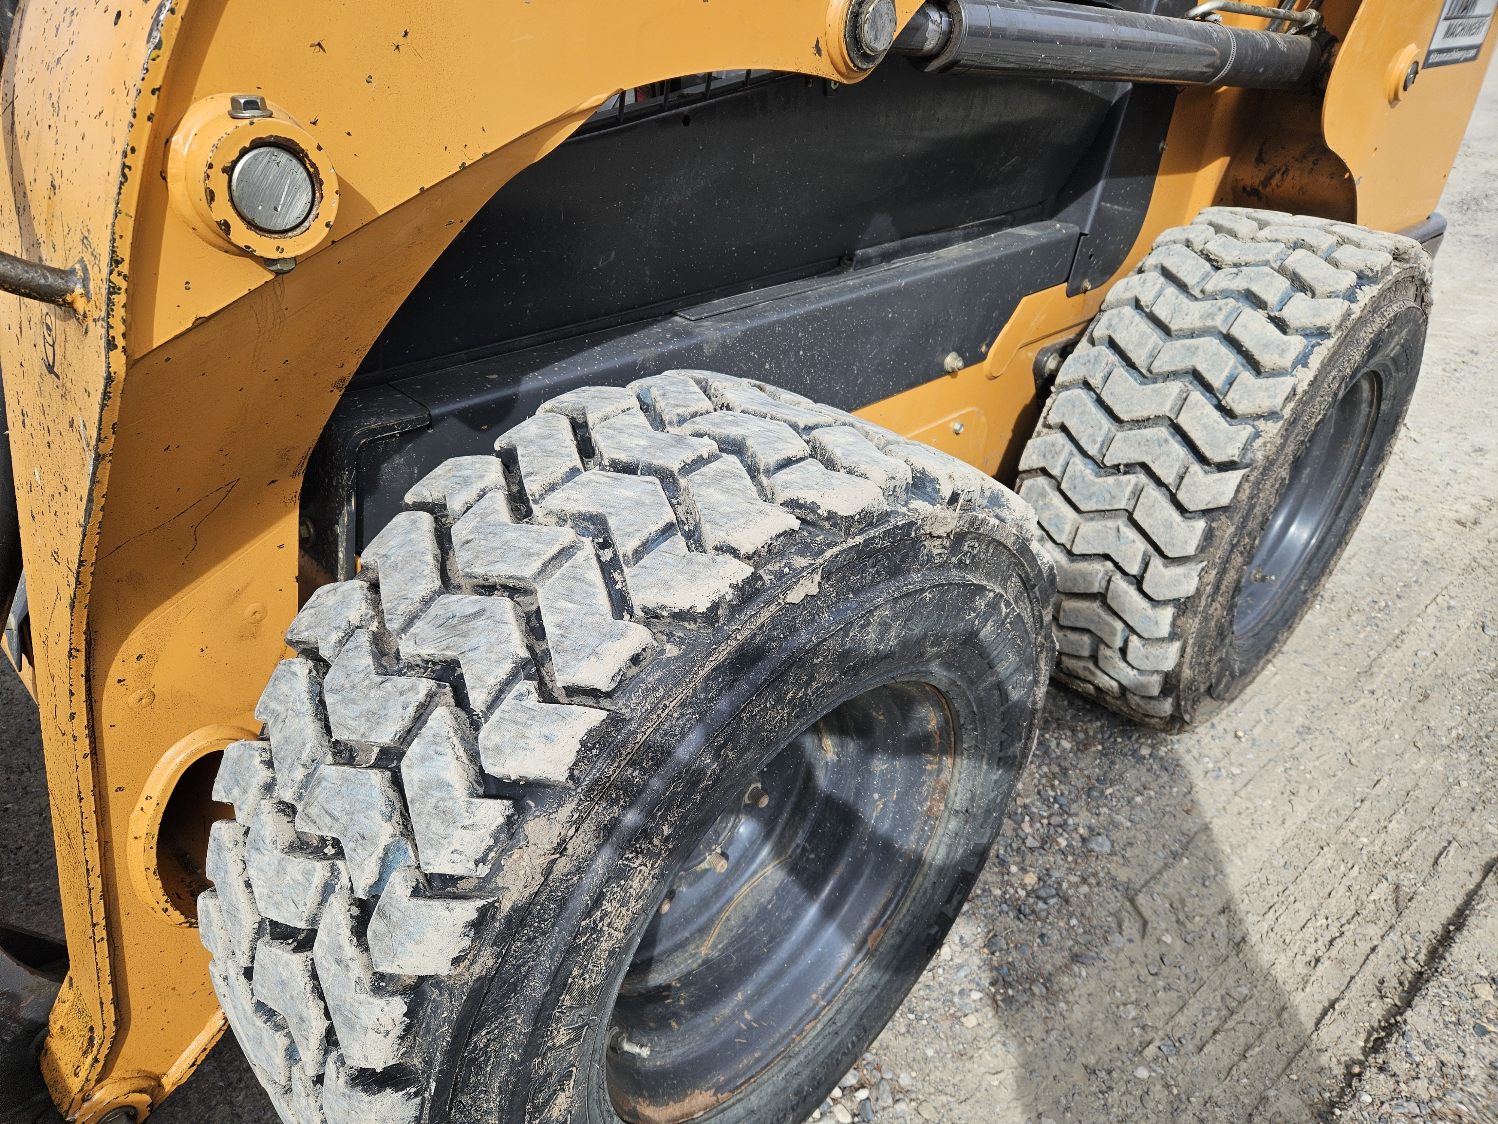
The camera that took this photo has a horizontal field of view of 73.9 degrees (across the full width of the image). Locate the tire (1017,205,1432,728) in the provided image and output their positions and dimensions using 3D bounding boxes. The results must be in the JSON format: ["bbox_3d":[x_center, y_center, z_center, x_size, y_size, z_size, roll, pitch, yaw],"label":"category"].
[{"bbox_3d":[0.770,-0.140,1.641,0.832,0.828,0.312,-25,42,-37],"label":"tire"}]

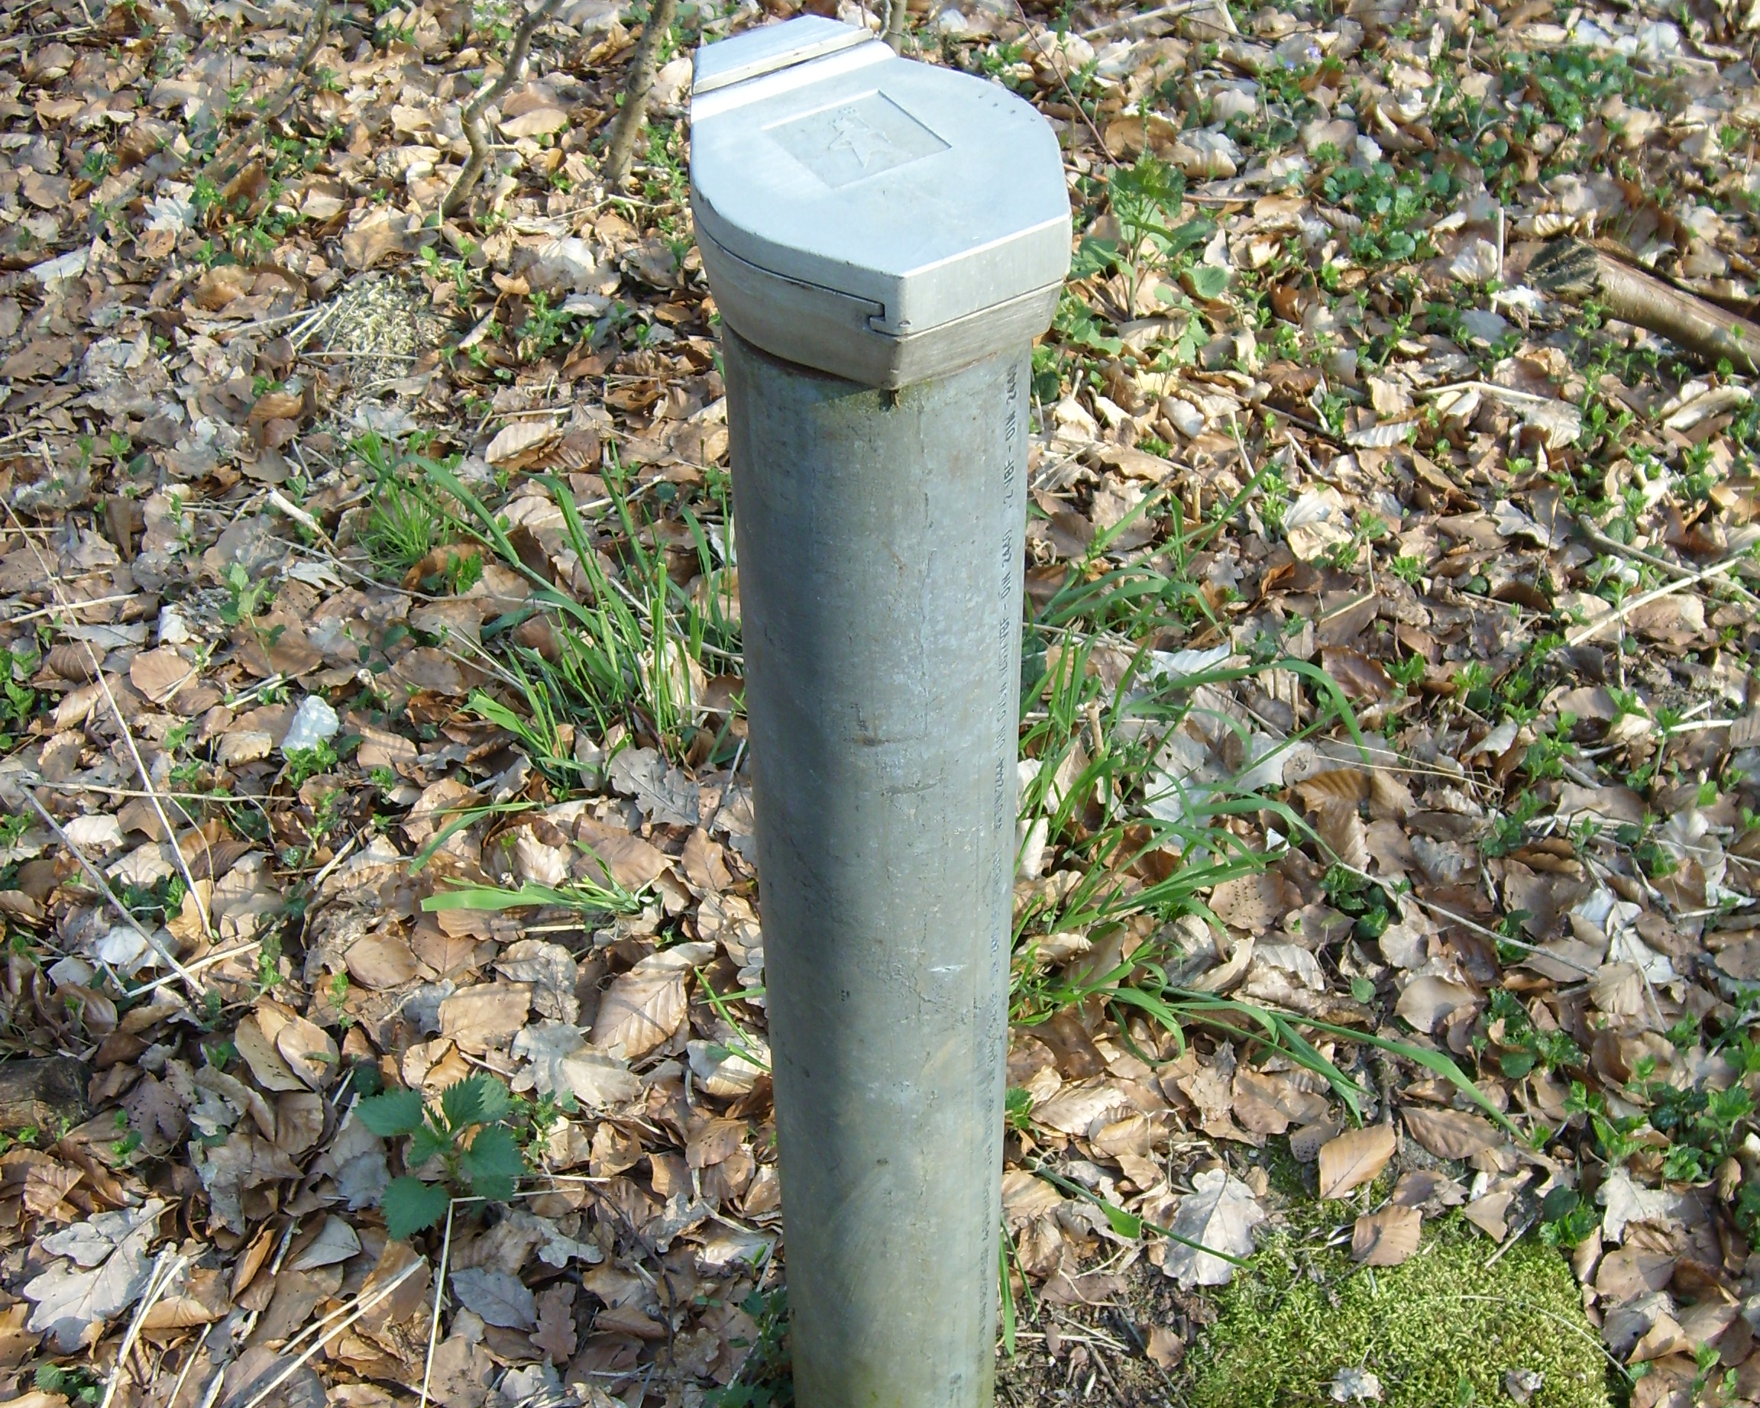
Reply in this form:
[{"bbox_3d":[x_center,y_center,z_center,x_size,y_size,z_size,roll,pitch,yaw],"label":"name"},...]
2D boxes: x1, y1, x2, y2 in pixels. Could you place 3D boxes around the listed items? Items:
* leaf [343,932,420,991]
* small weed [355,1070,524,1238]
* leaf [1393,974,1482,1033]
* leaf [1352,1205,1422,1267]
[{"bbox_3d":[-0.424,0.219,2.020,0.049,0.020,0.068,-28,49,-26],"label":"leaf"},{"bbox_3d":[-0.342,0.348,1.843,0.132,0.075,0.130,-1,42,0],"label":"small weed"},{"bbox_3d":[0.457,0.248,1.972,0.067,0.020,0.048,-28,49,-26],"label":"leaf"},{"bbox_3d":[0.382,0.401,1.789,0.049,0.020,0.059,9,43,11],"label":"leaf"}]

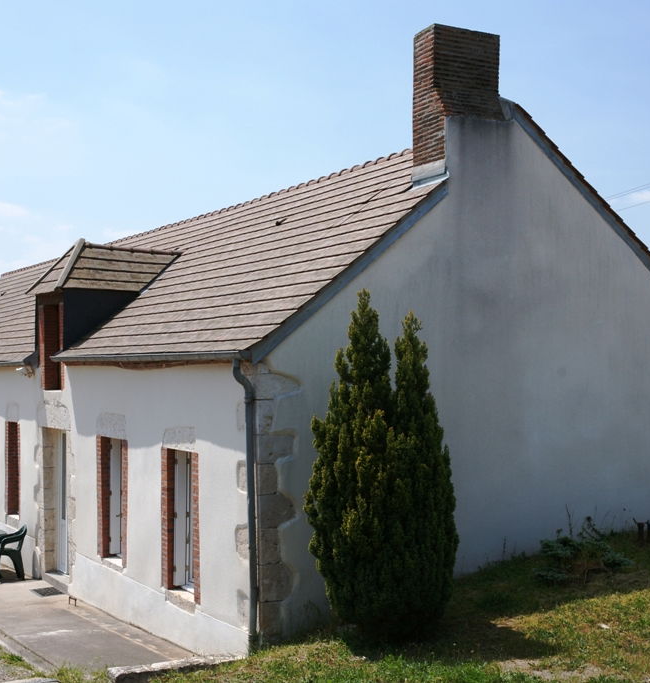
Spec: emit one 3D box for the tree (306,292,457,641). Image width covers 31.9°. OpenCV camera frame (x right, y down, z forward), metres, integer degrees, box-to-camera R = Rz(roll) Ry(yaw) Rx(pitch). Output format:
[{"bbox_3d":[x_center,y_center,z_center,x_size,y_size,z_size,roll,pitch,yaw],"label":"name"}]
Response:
[{"bbox_3d":[0.531,1.166,10.700,1.400,3.250,1.400,0,-1,0],"label":"tree"}]

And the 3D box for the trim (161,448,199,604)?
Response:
[{"bbox_3d":[-1.569,2.060,12.972,0.200,1.645,1.158,1,-2,-29],"label":"trim"}]

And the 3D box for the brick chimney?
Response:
[{"bbox_3d":[1.538,-2.623,12.743,0.887,1.670,0.609,1,-2,-29],"label":"brick chimney"}]

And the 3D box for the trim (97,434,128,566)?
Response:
[{"bbox_3d":[-2.746,2.095,15.107,0.200,1.636,1.272,1,-2,-29],"label":"trim"}]

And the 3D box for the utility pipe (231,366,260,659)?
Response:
[{"bbox_3d":[-0.779,1.597,11.150,0.220,2.861,0.090,1,-2,-29],"label":"utility pipe"}]

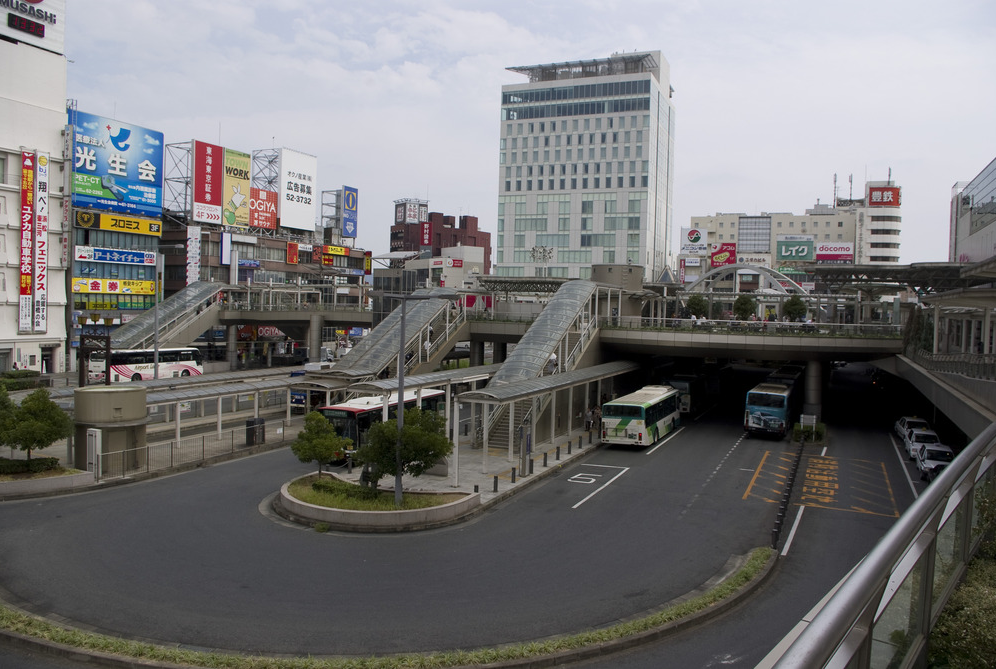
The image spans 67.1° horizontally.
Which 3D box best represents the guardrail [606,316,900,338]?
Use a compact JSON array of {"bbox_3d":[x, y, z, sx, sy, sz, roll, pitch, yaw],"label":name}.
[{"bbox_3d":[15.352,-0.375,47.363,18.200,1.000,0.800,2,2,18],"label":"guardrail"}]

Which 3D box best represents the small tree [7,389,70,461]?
[{"bbox_3d":[-19.859,4.072,32.512,2.800,3.400,2.800,0,2,-31],"label":"small tree"}]

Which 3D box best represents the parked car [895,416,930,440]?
[{"bbox_3d":[26.045,5.983,47.099,1.700,1.520,4.680,2,2,25],"label":"parked car"}]

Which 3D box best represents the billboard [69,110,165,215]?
[{"bbox_3d":[-41.413,-18.182,81.882,0.500,9.767,11.446,2,3,24],"label":"billboard"}]

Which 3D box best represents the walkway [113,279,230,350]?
[{"bbox_3d":[-34.880,-0.890,76.586,3.400,9.600,14.500,2,2,23],"label":"walkway"}]

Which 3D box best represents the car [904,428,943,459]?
[{"bbox_3d":[23.467,6.006,41.408,1.700,1.500,4.700,2,2,24],"label":"car"}]

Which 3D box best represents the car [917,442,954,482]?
[{"bbox_3d":[22.644,6.462,38.373,1.700,1.500,4.700,2,3,24],"label":"car"}]

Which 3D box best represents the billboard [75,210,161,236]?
[{"bbox_3d":[-43.981,-12.795,87.265,0.500,1.827,11.522,2,2,25],"label":"billboard"}]

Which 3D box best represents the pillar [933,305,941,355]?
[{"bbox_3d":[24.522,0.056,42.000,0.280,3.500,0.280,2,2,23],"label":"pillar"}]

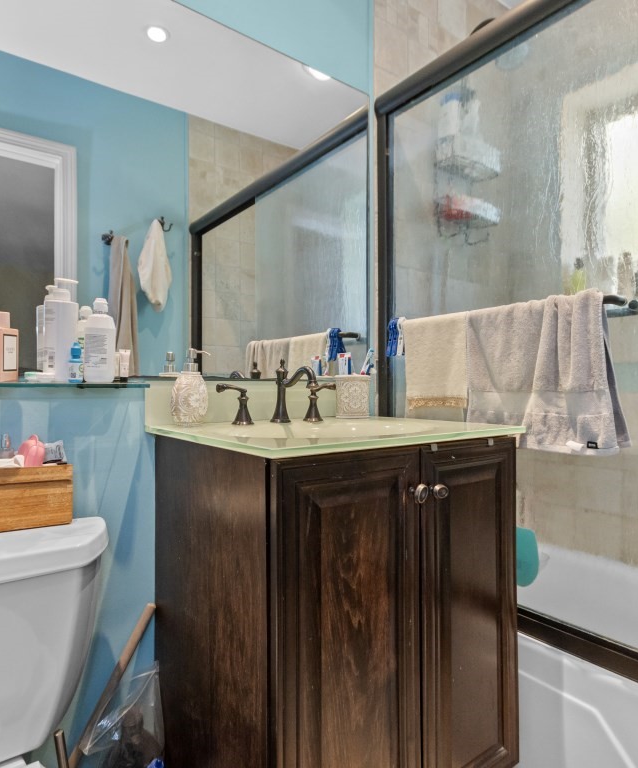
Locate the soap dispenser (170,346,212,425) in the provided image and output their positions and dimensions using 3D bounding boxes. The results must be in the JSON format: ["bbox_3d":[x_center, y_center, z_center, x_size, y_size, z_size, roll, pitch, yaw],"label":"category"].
[{"bbox_3d":[-0.300,0.008,1.136,0.099,0.177,0.083,0,0,28],"label":"soap dispenser"}]

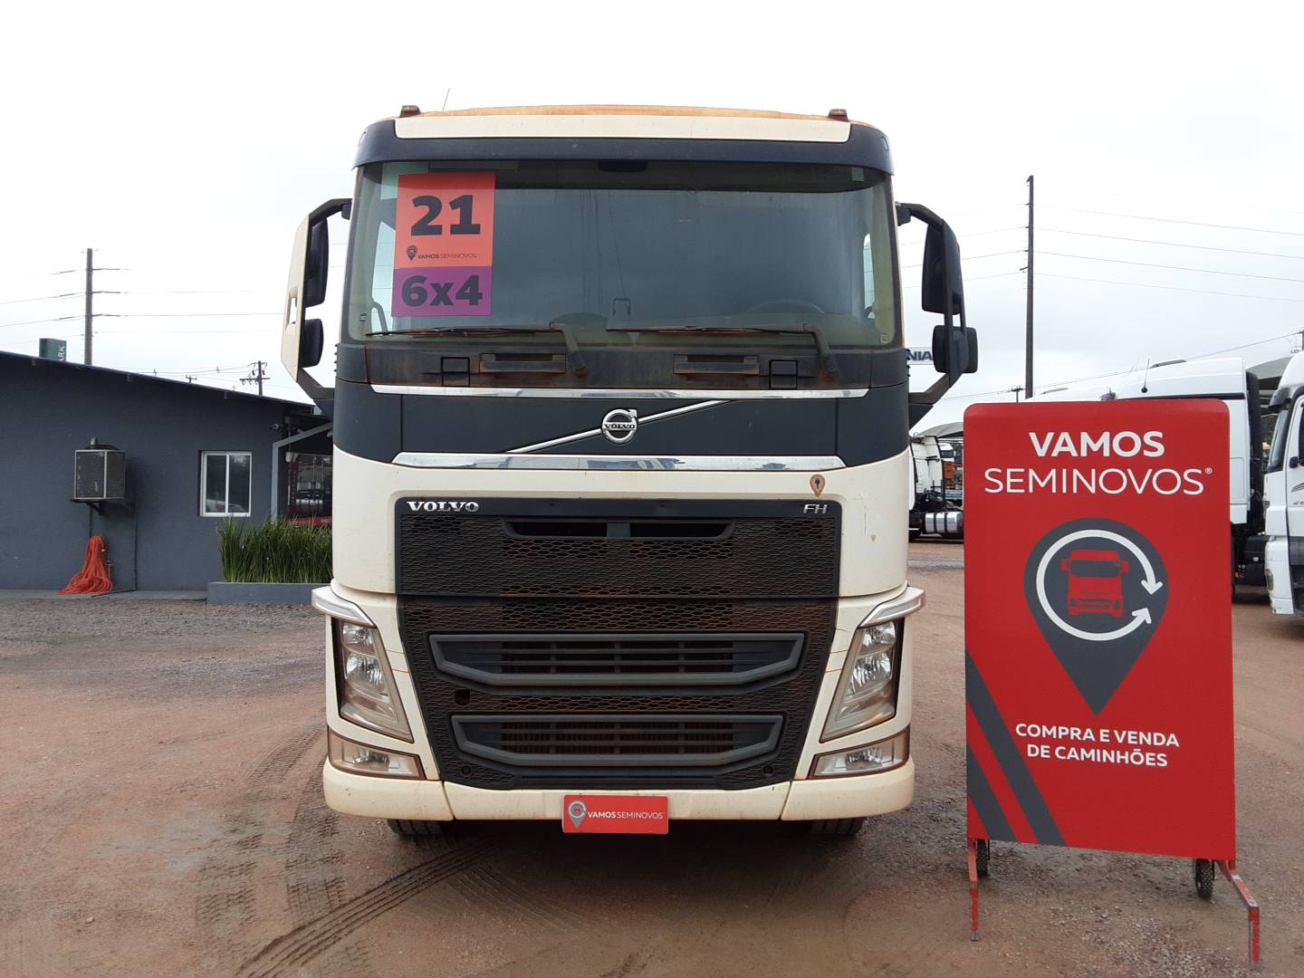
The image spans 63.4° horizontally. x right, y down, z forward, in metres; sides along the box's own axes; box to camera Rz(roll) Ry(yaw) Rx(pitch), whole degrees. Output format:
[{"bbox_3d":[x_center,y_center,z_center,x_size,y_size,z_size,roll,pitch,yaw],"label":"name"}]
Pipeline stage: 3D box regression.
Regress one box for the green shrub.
[{"bbox_3d":[-5.780,0.960,16.300,2.000,1.020,0.850,0,0,0],"label":"green shrub"}]

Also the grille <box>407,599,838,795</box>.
[{"bbox_3d":[-0.136,0.797,4.140,1.730,0.755,0.150,0,0,0],"label":"grille"}]

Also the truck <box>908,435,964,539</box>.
[{"bbox_3d":[10.200,0.090,37.300,6.000,3.800,2.500,0,0,37],"label":"truck"}]

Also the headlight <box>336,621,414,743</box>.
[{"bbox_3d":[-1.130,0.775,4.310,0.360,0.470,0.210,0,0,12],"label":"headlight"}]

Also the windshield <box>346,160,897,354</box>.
[{"bbox_3d":[-0.125,-0.955,4.370,2.270,0.790,0.330,0,0,0],"label":"windshield"}]

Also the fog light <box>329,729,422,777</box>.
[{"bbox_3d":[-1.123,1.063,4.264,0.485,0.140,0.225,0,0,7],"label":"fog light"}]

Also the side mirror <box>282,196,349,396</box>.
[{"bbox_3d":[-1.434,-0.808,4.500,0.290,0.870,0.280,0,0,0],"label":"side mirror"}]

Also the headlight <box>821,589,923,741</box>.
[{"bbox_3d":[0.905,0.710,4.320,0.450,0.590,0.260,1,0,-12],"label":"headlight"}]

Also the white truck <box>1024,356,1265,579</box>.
[{"bbox_3d":[10.460,-0.110,16.750,6.200,3.750,2.500,0,-1,37],"label":"white truck"}]

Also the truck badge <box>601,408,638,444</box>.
[{"bbox_3d":[-0.125,-0.246,4.120,0.143,0.143,0.035,0,0,0],"label":"truck badge"}]

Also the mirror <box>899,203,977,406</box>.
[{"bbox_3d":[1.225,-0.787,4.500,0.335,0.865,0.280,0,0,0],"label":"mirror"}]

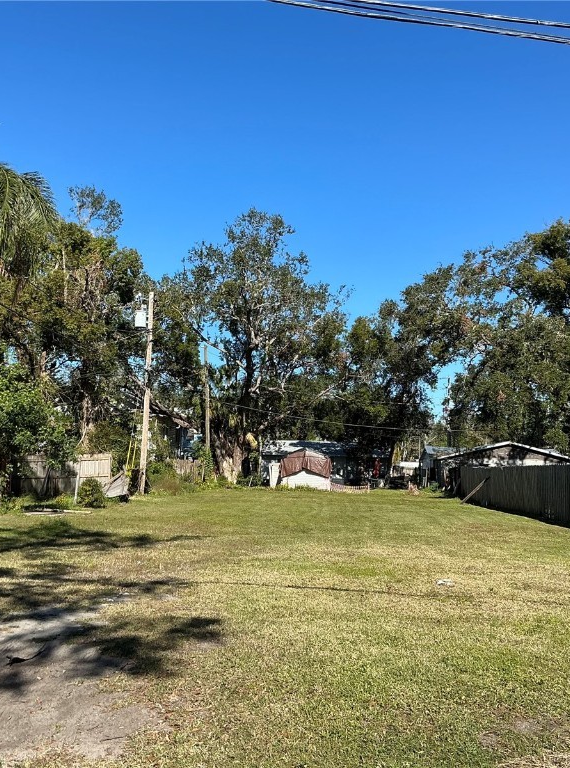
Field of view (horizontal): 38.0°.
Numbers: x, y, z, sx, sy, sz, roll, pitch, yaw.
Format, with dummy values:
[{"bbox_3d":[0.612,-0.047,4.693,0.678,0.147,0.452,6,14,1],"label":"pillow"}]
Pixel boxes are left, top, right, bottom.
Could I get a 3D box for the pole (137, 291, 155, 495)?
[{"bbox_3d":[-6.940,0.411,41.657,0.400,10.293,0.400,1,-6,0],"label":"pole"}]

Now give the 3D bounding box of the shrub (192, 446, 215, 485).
[{"bbox_3d":[-5.483,5.490,55.725,1.650,2.700,1.650,1,-6,0],"label":"shrub"}]

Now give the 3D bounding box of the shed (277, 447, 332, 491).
[{"bbox_3d":[1.379,5.733,55.708,3.450,2.950,3.400,0,-6,3],"label":"shed"}]

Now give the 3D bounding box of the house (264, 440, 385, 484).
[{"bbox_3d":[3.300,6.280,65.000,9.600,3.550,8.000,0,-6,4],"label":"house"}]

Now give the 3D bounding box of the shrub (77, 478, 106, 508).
[{"bbox_3d":[-6.487,3.673,27.766,0.930,1.020,0.930,1,-6,0],"label":"shrub"}]

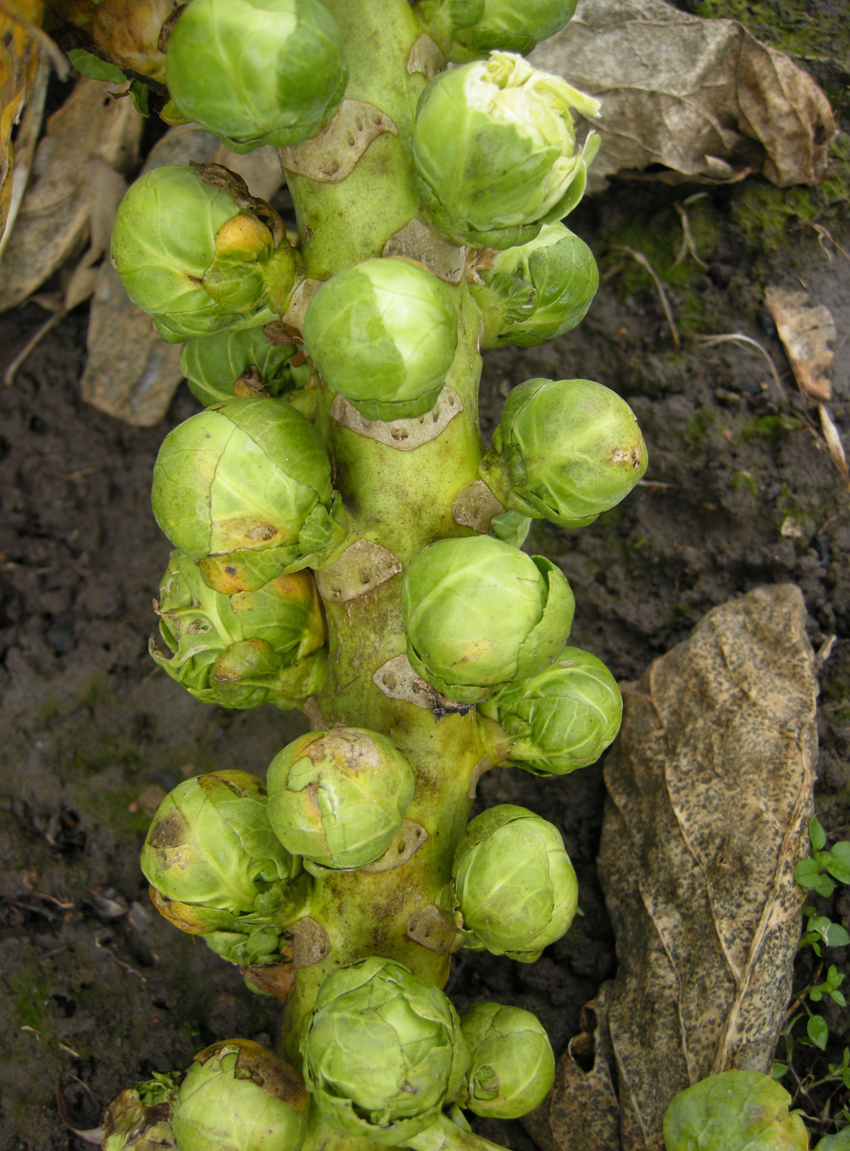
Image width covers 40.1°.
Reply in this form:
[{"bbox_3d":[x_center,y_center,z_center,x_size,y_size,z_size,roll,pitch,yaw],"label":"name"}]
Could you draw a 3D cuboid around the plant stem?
[{"bbox_3d":[-0.012,0.029,0.300,0.050,0.330,0.043,1,22,0],"label":"plant stem"}]

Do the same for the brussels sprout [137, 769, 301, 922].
[{"bbox_3d":[-0.054,0.072,0.312,0.042,0.041,0.041,0,45,0],"label":"brussels sprout"}]

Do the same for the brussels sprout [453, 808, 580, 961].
[{"bbox_3d":[0.022,0.076,0.288,0.034,0.037,0.034,0,44,0],"label":"brussels sprout"}]

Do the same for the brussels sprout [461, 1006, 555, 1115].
[{"bbox_3d":[0.024,0.146,0.352,0.033,0.035,0.034,0,45,0],"label":"brussels sprout"}]

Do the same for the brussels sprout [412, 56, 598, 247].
[{"bbox_3d":[0.016,-0.083,0.226,0.037,0.038,0.037,0,45,0],"label":"brussels sprout"}]

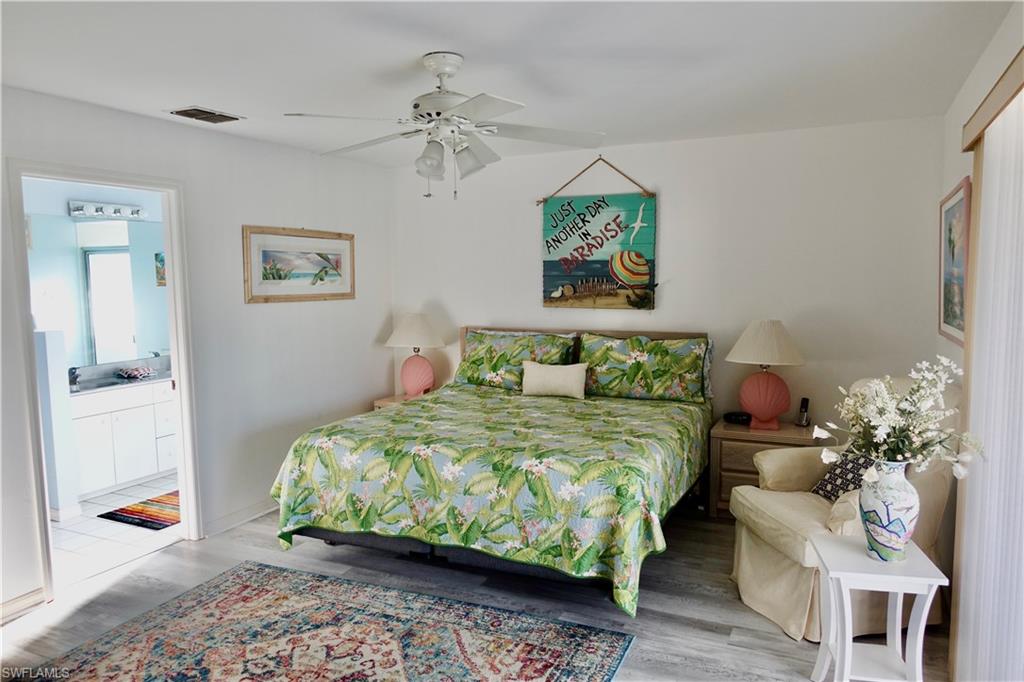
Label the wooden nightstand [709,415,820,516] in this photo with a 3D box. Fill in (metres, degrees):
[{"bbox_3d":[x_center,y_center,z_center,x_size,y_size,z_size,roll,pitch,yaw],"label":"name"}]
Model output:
[{"bbox_3d":[1.607,0.838,4.358,0.607,0.562,0.386,2,6,26],"label":"wooden nightstand"}]

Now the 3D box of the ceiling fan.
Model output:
[{"bbox_3d":[-0.279,-0.886,2.827,1.300,0.556,1.300,2,6,26],"label":"ceiling fan"}]

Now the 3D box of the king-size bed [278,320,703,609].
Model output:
[{"bbox_3d":[0.015,0.585,4.150,2.086,1.148,2.106,2,6,27],"label":"king-size bed"}]

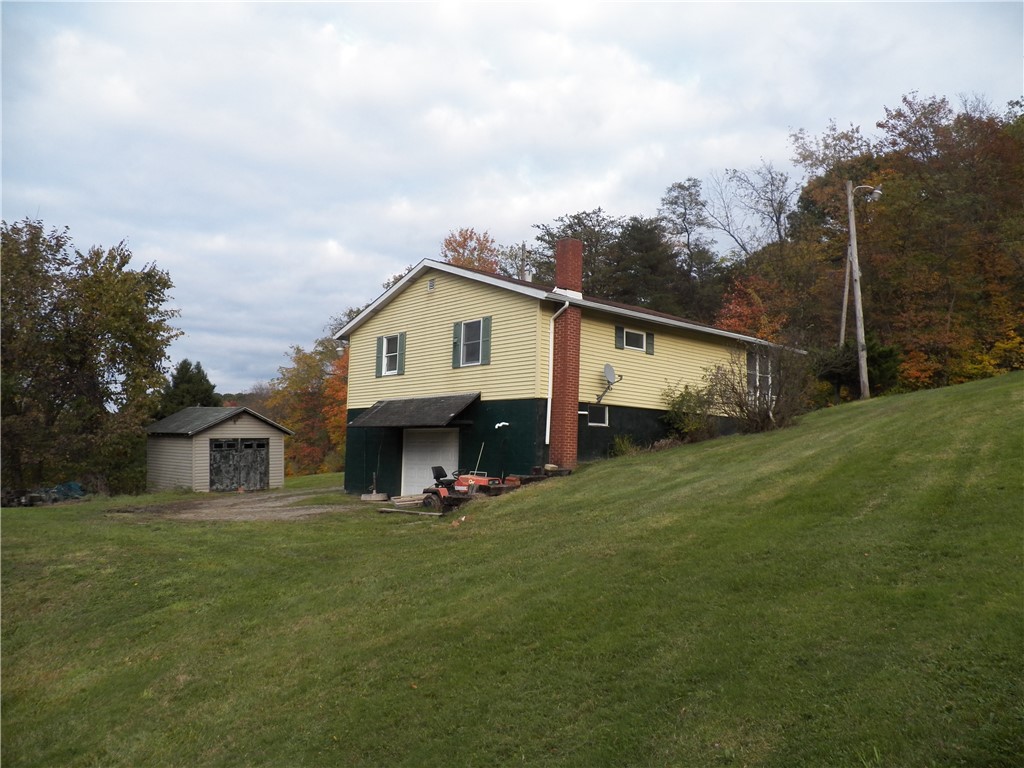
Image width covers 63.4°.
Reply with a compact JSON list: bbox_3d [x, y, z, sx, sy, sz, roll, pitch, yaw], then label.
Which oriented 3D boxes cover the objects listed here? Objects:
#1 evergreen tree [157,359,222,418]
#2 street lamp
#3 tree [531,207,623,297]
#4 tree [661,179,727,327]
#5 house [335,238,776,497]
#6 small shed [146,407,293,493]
[{"bbox_3d":[-21.232,2.577,55.426,5.200,8.637,5.000,4,-6,-21],"label":"evergreen tree"},{"bbox_3d":[12.006,-3.286,28.374,1.200,7.593,0.500,1,-6,6],"label":"street lamp"},{"bbox_3d":[4.210,-3.653,50.718,6.000,14.566,6.000,1,-6,5],"label":"tree"},{"bbox_3d":[10.660,-4.876,48.733,4.400,14.871,4.400,0,-6,12],"label":"tree"},{"bbox_3d":[1.656,0.285,27.433,11.800,6.900,10.050,7,-8,-42],"label":"house"},{"bbox_3d":[-12.643,2.763,35.335,4.350,3.400,5.600,7,-8,-42],"label":"small shed"}]

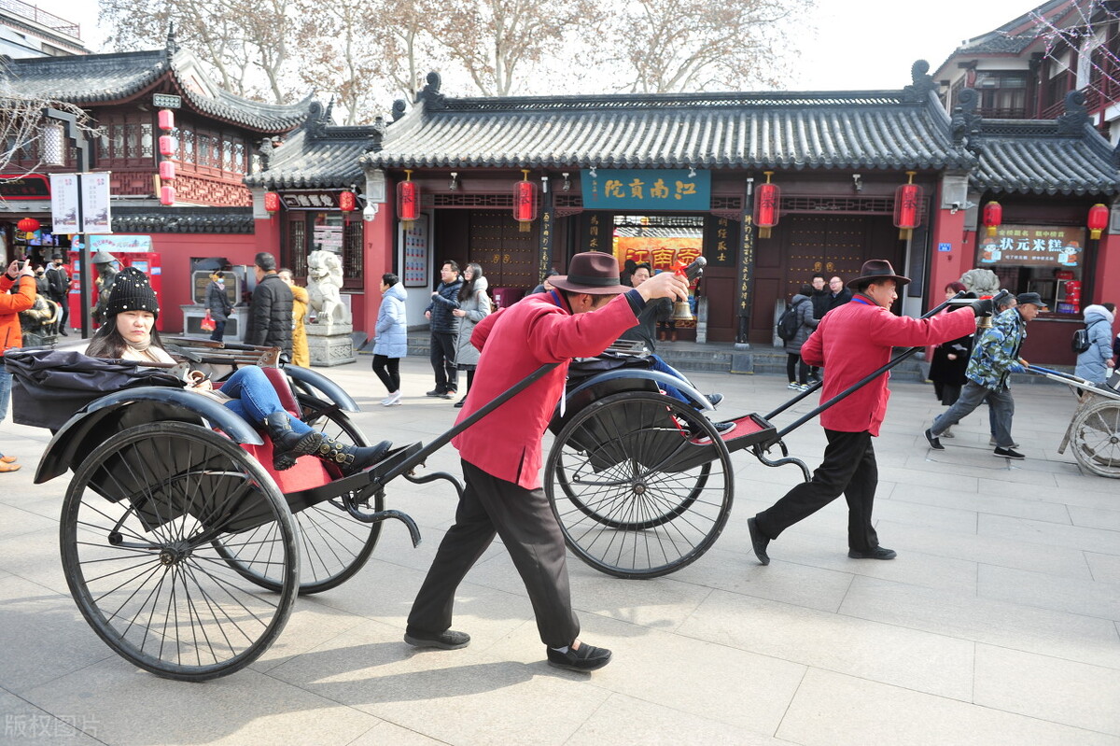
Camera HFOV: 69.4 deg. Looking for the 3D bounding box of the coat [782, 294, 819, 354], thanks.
[{"bbox_3d":[3.606,-0.734,12.038,0.400,0.916,0.500,-2,8,-25],"label":"coat"}]

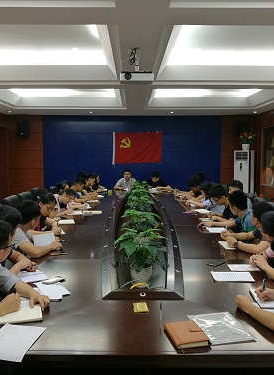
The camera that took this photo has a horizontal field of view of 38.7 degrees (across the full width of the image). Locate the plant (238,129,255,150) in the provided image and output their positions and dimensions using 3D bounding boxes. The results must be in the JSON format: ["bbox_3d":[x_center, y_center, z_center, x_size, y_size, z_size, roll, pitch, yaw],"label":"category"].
[{"bbox_3d":[3.073,-1.327,10.965,0.420,0.560,0.420,4,6,44],"label":"plant"}]

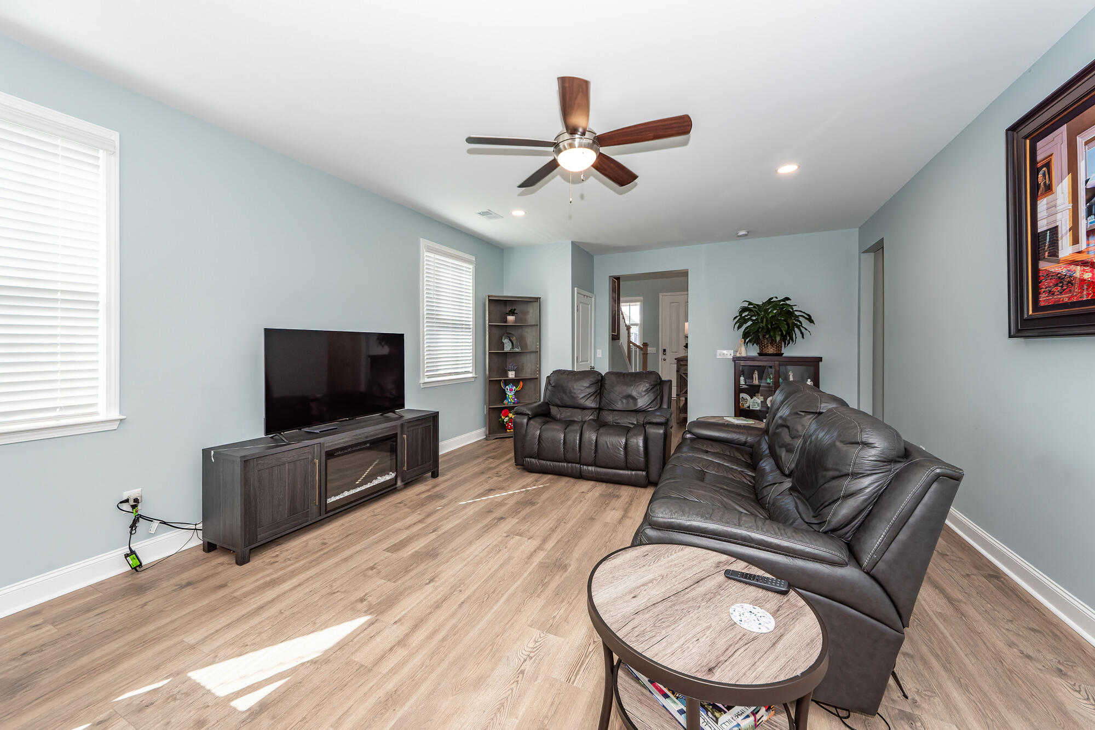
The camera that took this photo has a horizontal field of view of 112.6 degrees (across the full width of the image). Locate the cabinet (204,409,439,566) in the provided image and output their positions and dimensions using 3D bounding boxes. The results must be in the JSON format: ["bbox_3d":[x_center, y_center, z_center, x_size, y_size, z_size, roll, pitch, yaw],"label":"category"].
[{"bbox_3d":[-1.622,0.822,2.976,0.390,0.640,1.660,1,3,27],"label":"cabinet"}]

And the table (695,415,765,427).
[{"bbox_3d":[1.673,0.824,3.356,0.570,0.590,0.570,1,3,27],"label":"table"}]

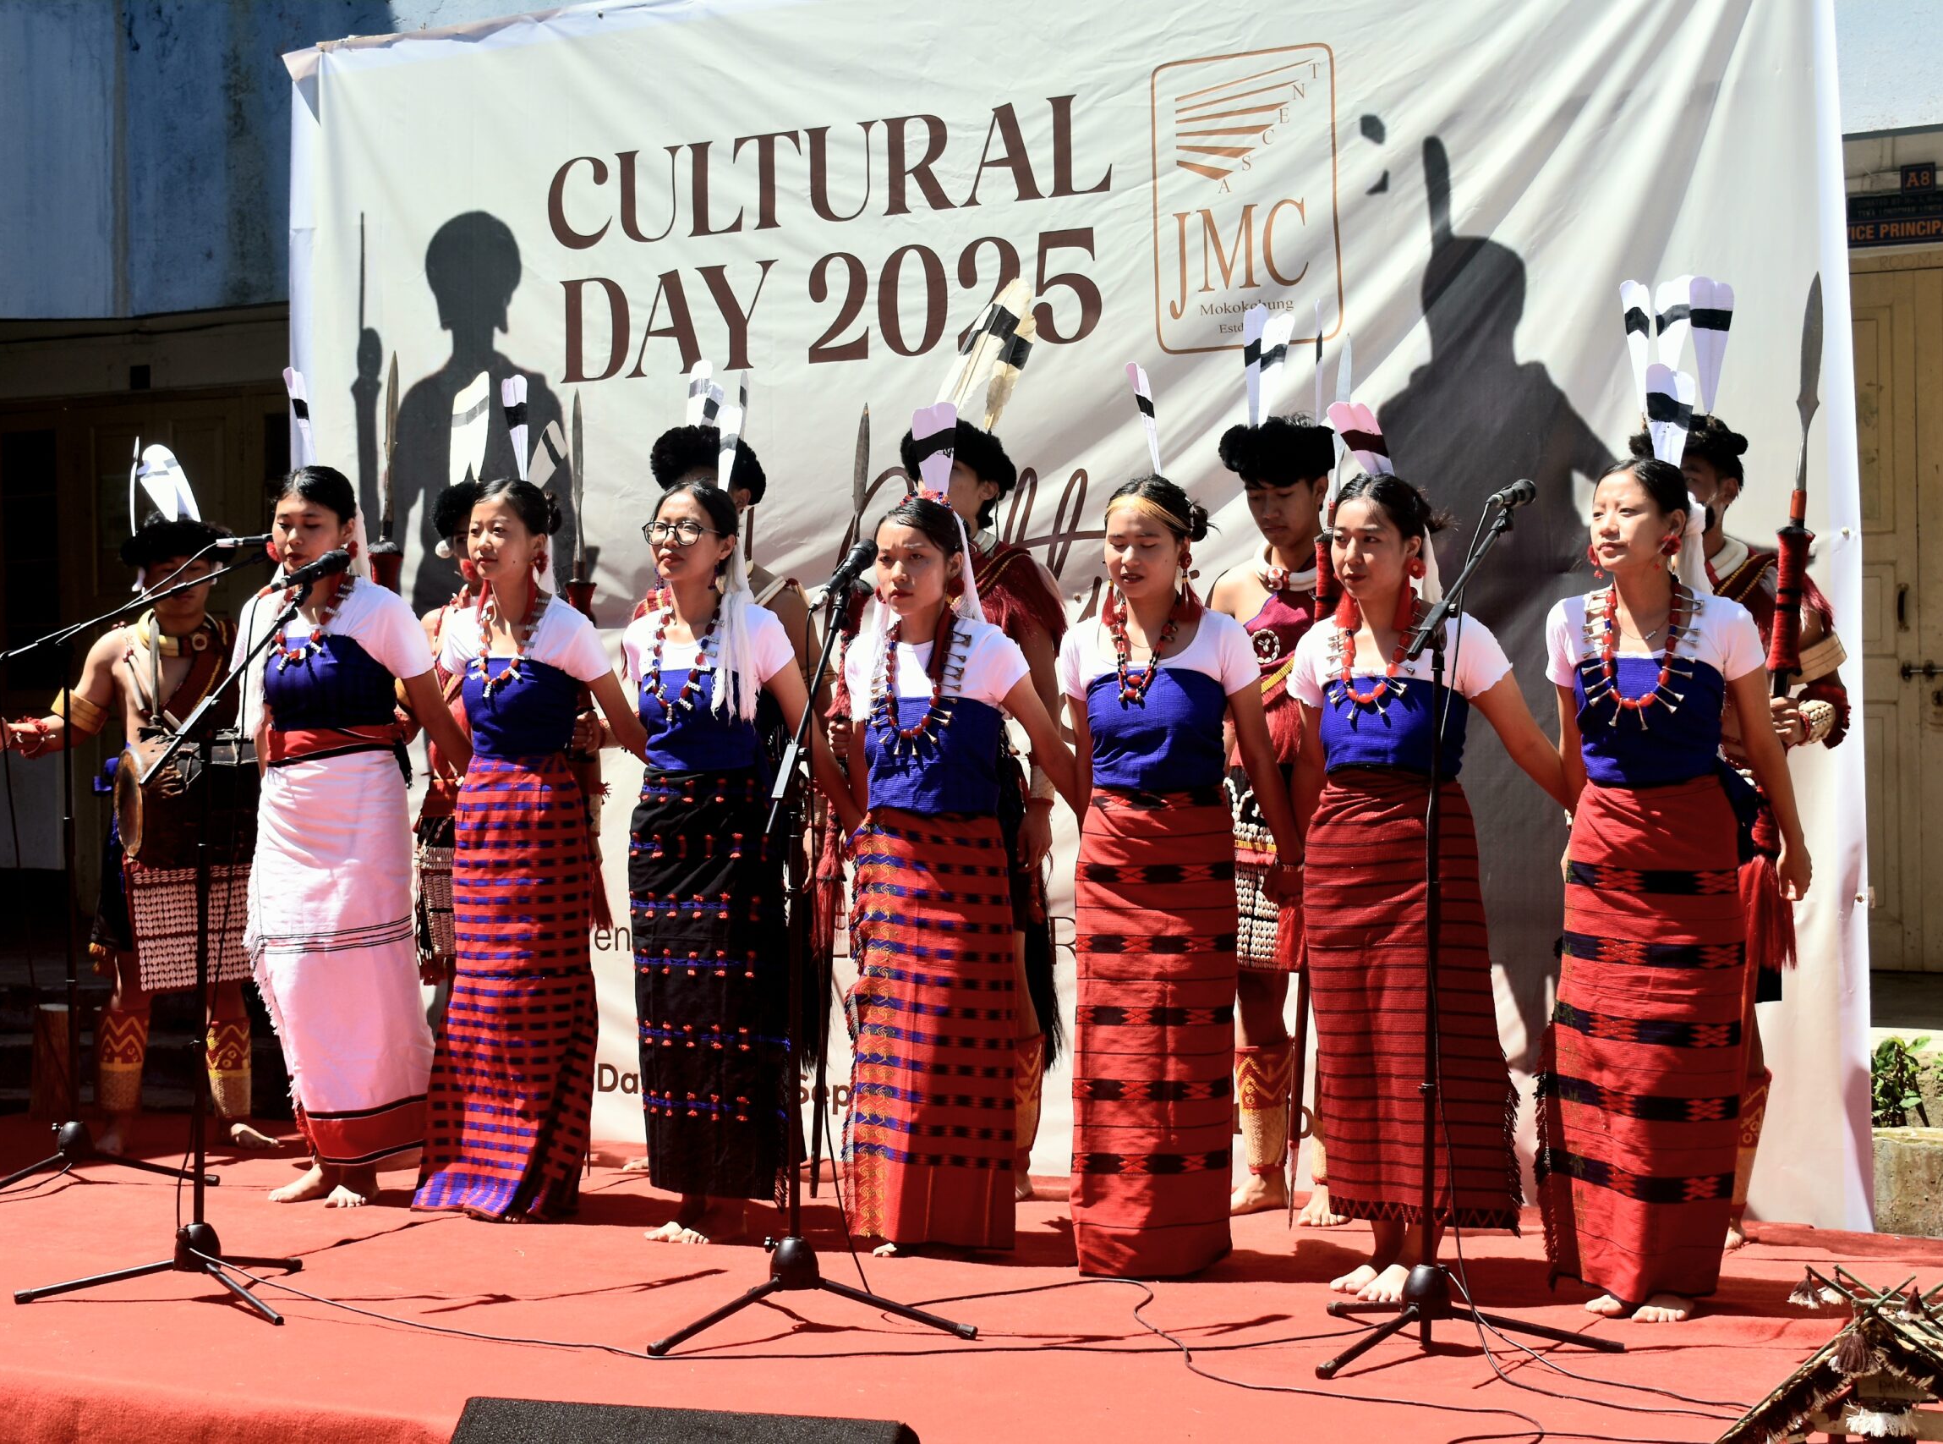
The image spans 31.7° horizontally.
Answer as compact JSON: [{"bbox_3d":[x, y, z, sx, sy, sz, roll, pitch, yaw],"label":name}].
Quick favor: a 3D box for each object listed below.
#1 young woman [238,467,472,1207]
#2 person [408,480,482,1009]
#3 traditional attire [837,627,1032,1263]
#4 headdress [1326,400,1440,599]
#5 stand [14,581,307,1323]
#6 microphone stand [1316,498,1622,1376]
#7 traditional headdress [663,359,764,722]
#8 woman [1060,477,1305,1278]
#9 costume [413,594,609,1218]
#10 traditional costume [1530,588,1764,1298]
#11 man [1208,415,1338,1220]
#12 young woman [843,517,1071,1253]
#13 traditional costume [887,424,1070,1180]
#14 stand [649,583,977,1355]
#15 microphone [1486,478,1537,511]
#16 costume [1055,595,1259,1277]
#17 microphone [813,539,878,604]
[{"bbox_3d":[-1.353,0.245,7.480,0.480,1.580,0.360,0,1,16],"label":"young woman"},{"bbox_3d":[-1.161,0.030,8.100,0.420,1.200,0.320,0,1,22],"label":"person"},{"bbox_3d":[-0.071,0.384,6.980,0.350,1.330,0.280,0,1,22],"label":"traditional attire"},{"bbox_3d":[0.780,-0.416,6.520,0.200,0.380,0.200,0,1,33],"label":"headdress"},{"bbox_3d":[-1.475,0.397,6.450,0.560,1.340,0.550,1,2,38],"label":"stand"},{"bbox_3d":[0.836,0.338,6.080,0.580,1.500,0.660,0,1,22],"label":"microphone stand"},{"bbox_3d":[-0.540,-0.379,7.150,0.210,0.740,0.220,0,1,25],"label":"traditional headdress"},{"bbox_3d":[0.409,0.290,6.720,0.420,1.530,0.300,0,1,20],"label":"woman"},{"bbox_3d":[-0.987,0.380,7.370,0.360,1.310,0.290,0,1,24],"label":"costume"},{"bbox_3d":[1.265,0.407,6.370,0.420,1.340,0.320,0,1,25],"label":"traditional costume"},{"bbox_3d":[0.674,0.201,7.400,0.470,1.710,0.350,0,1,23],"label":"man"},{"bbox_3d":[-0.033,0.298,6.980,0.430,1.525,0.300,0,1,22],"label":"young woman"},{"bbox_3d":[0.017,0.179,7.650,0.470,1.690,0.380,0,1,25],"label":"traditional costume"},{"bbox_3d":[-0.285,0.412,6.120,0.550,1.330,0.600,0,1,24],"label":"stand"},{"bbox_3d":[1.006,-0.423,6.380,0.055,0.055,0.175,0,11,23],"label":"microphone"},{"bbox_3d":[0.366,0.419,6.720,0.350,1.280,0.280,0,1,20],"label":"costume"},{"bbox_3d":[-0.239,-0.290,6.580,0.055,0.055,0.175,0,28,29],"label":"microphone"}]

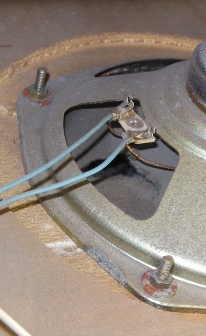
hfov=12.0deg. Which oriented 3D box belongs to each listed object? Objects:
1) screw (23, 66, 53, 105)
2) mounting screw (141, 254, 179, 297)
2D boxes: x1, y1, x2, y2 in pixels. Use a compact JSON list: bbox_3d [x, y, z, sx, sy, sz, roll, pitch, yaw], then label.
[{"bbox_3d":[-0.026,-0.035,0.414,0.013,0.014,0.013,15,39,0],"label":"screw"},{"bbox_3d":[0.021,0.036,0.344,0.013,0.014,0.013,15,39,0],"label":"mounting screw"}]

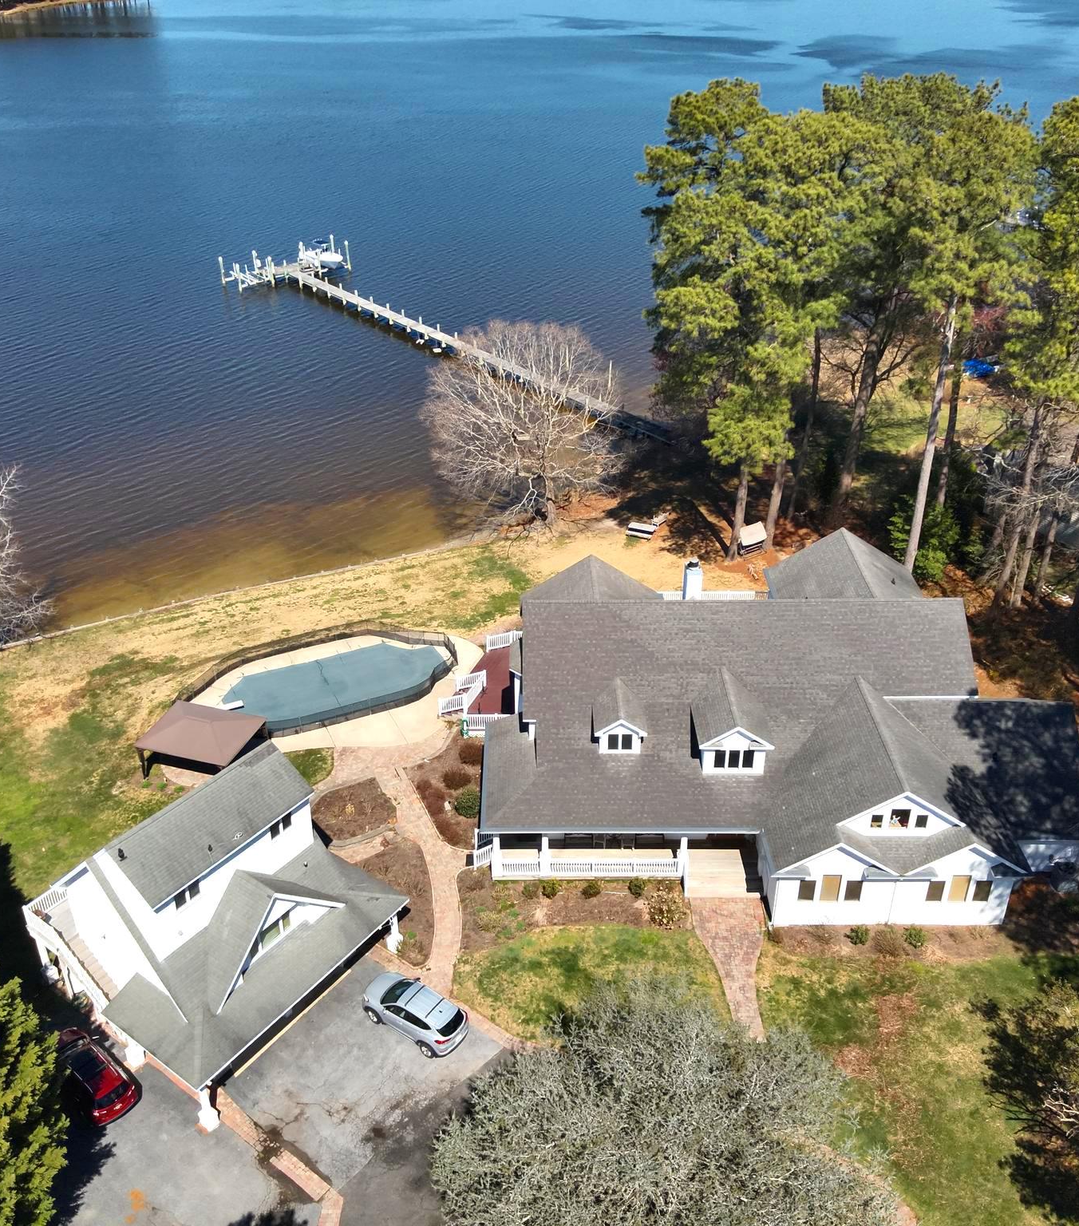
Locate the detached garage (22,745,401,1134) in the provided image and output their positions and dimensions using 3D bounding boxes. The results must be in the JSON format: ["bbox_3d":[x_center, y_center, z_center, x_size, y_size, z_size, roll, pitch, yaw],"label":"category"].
[{"bbox_3d":[-12.546,10.784,43.516,10.700,7.900,10.600,21,37,30],"label":"detached garage"}]

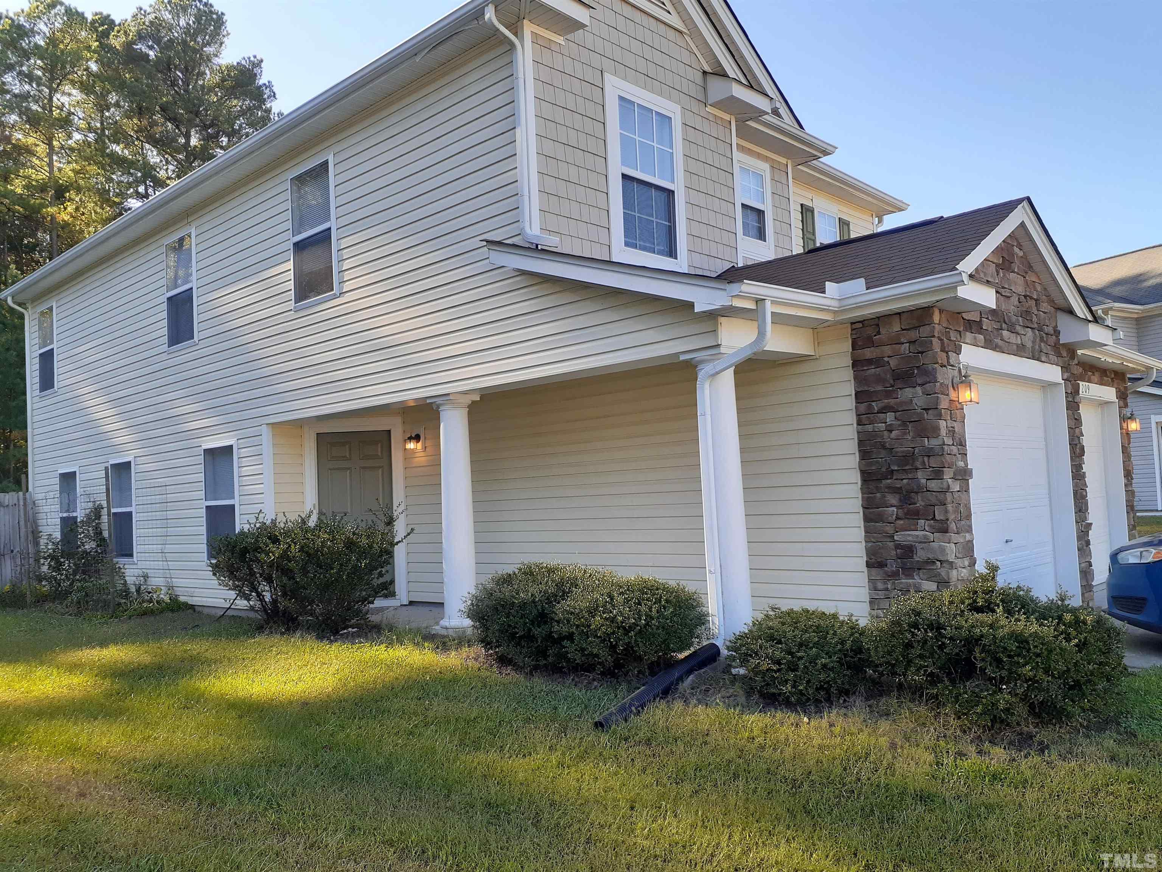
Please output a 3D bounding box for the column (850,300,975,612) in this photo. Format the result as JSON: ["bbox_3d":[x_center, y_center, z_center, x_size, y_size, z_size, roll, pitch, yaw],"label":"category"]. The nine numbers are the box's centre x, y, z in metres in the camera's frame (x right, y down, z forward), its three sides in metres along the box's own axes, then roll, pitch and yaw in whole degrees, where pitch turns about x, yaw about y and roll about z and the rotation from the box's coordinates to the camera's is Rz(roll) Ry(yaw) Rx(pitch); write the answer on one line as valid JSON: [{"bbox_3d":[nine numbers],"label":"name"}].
[{"bbox_3d":[2.516,0.315,6.862,0.699,2.422,0.423,-6,-5,44],"label":"column"}]

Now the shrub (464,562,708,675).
[{"bbox_3d":[-0.024,1.362,6.893,2.100,0.800,1.000,-6,-4,42],"label":"shrub"}]

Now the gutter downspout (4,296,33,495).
[{"bbox_3d":[-10.034,0.155,16.265,0.085,5.300,0.380,-6,-4,42],"label":"gutter downspout"}]

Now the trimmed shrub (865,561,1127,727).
[{"bbox_3d":[2.221,1.101,4.950,1.300,0.840,1.150,-6,-4,42],"label":"trimmed shrub"}]

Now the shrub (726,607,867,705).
[{"bbox_3d":[1.315,1.327,5.538,0.820,0.560,0.800,-6,-4,42],"label":"shrub"}]

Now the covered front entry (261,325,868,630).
[{"bbox_3d":[-0.796,0.639,8.912,6.600,2.420,1.420,-6,-4,42],"label":"covered front entry"}]

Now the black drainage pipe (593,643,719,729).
[{"bbox_3d":[0.517,1.554,5.673,0.125,0.150,1.449,-6,2,36],"label":"black drainage pipe"}]

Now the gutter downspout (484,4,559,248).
[{"bbox_3d":[-0.479,-2.581,7.465,0.470,2.114,0.381,-6,-5,44],"label":"gutter downspout"}]

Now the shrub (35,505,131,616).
[{"bbox_3d":[-7.516,1.812,13.597,1.450,1.580,1.150,-6,-5,44],"label":"shrub"}]

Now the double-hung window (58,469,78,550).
[{"bbox_3d":[-8.911,1.339,15.822,0.992,1.535,0.110,-6,-5,44],"label":"double-hung window"}]

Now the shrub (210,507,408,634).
[{"bbox_3d":[-2.898,1.415,9.456,1.750,1.300,1.500,-6,-5,44],"label":"shrub"}]

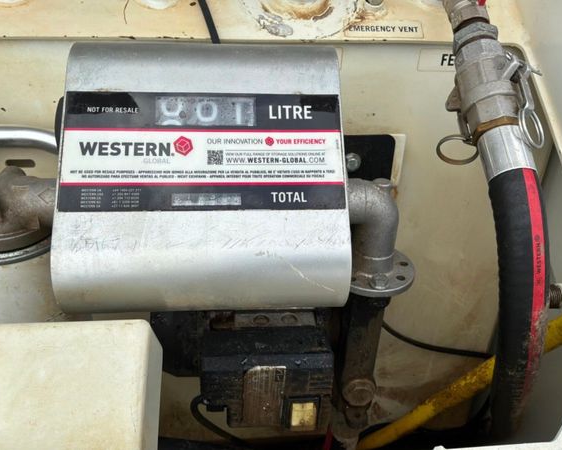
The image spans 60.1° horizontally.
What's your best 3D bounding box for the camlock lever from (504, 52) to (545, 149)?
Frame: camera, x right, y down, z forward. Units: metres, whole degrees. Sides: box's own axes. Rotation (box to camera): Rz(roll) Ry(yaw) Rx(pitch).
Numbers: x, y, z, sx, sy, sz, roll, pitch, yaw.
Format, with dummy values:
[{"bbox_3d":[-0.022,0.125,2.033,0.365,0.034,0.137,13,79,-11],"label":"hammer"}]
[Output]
[{"bbox_3d":[0.211,-0.108,0.420,0.031,0.022,0.079,15,63,-45],"label":"camlock lever"}]

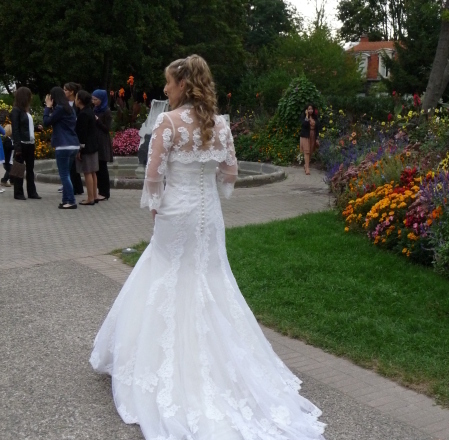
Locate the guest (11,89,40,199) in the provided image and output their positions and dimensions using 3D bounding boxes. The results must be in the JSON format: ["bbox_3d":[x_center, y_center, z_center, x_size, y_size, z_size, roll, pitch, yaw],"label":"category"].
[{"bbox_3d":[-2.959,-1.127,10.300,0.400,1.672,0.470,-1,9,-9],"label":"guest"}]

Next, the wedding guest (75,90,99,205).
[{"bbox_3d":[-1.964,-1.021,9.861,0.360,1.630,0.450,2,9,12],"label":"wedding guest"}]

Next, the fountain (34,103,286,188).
[{"bbox_3d":[-1.330,-1.626,14.322,5.200,1.540,5.200,0,9,0],"label":"fountain"}]

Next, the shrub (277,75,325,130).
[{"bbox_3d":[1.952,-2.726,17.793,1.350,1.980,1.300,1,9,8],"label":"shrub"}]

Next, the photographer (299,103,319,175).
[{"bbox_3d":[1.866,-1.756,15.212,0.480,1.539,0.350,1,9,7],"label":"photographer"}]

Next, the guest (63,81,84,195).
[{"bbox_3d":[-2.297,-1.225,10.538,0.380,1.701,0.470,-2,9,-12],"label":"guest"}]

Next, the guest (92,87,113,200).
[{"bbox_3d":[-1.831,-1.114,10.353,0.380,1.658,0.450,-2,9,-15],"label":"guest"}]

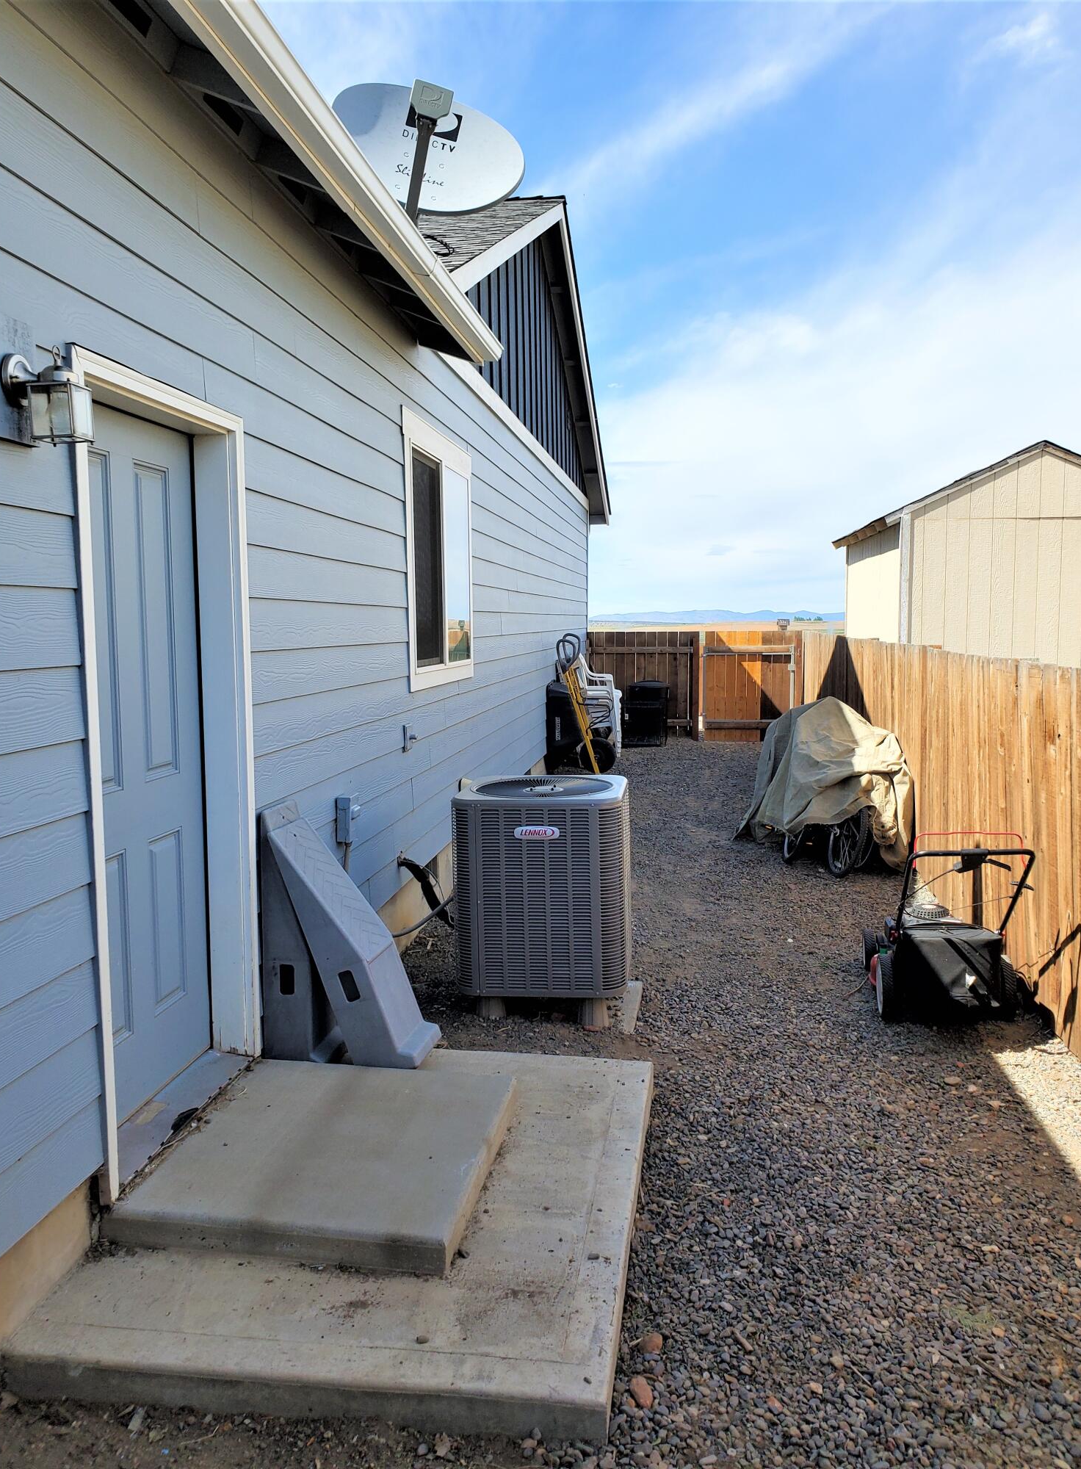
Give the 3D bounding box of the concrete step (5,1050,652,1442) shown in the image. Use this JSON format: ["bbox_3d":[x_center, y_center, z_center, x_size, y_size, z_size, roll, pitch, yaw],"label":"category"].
[{"bbox_3d":[-0.392,1.288,3.150,1.330,0.090,1.755,0,6,8],"label":"concrete step"}]

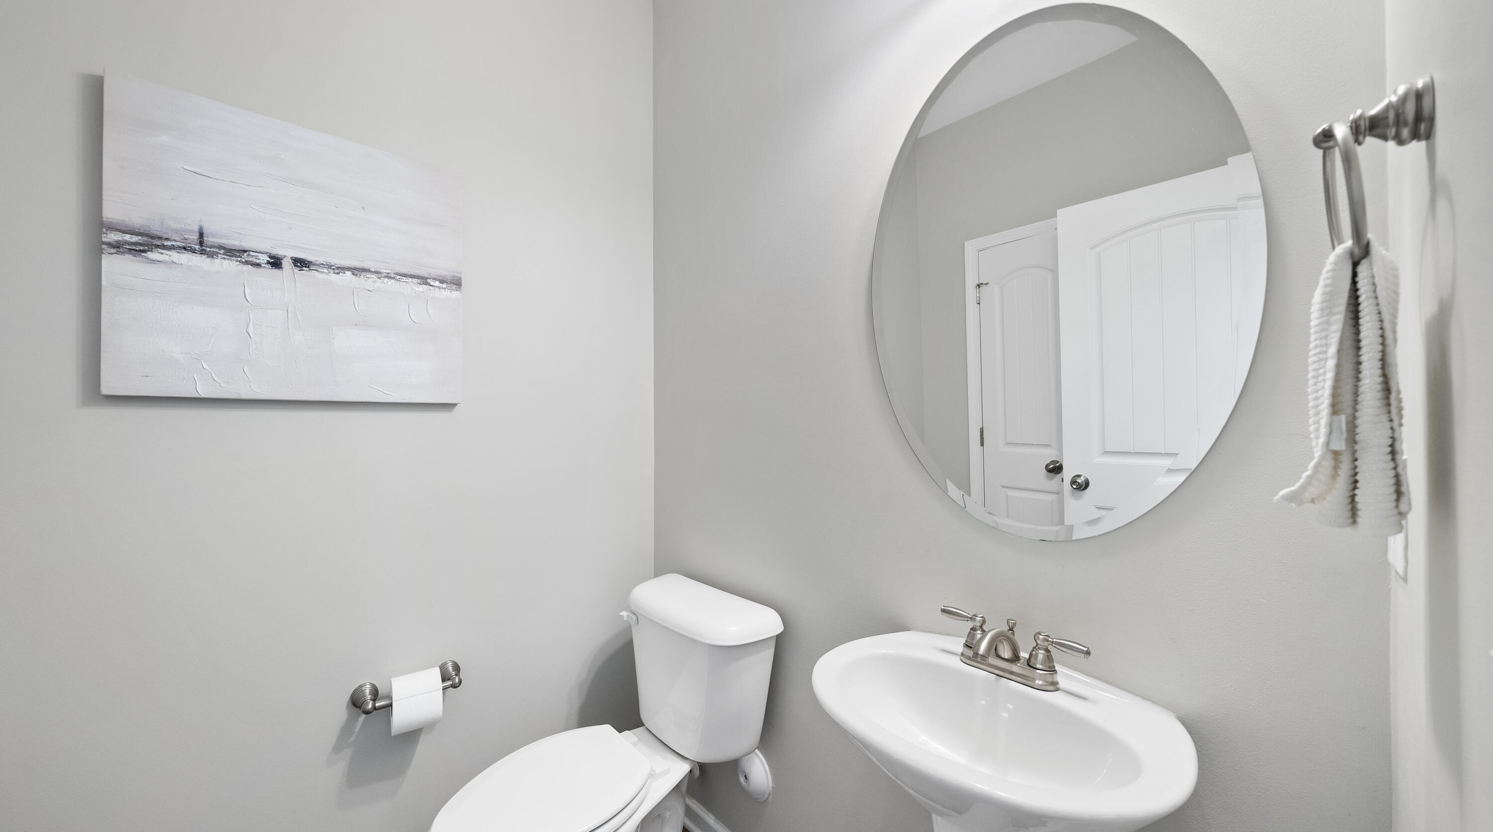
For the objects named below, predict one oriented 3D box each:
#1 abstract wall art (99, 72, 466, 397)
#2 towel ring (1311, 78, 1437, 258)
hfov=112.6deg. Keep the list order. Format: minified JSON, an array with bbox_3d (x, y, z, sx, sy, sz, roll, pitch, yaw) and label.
[{"bbox_3d":[-0.959,-0.330,1.106,0.576,0.590,0.035,0,0,-44],"label":"abstract wall art"},{"bbox_3d":[0.597,-0.230,0.481,0.150,0.165,0.075,0,0,-44],"label":"towel ring"}]

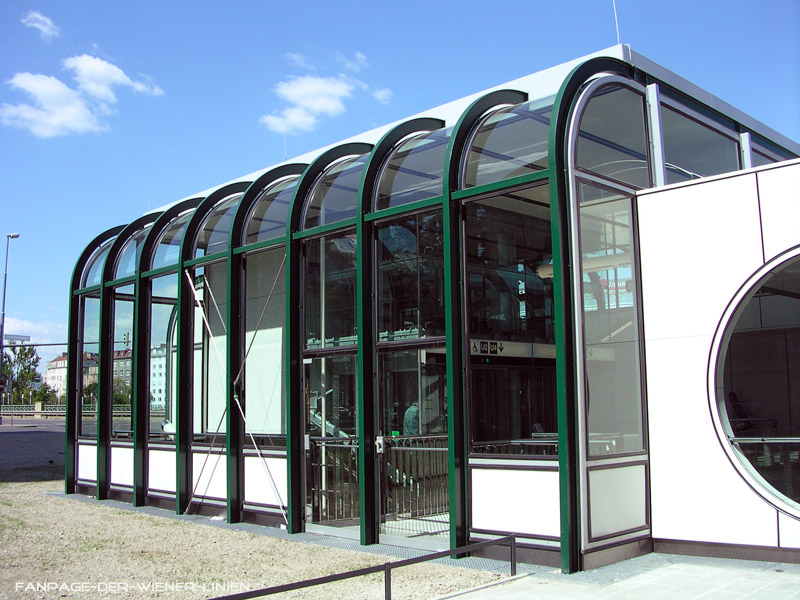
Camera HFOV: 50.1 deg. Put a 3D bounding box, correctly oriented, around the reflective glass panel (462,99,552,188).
[{"bbox_3d":[1.604,-1.804,9.611,1.316,1.387,1.401,6,-10,-44],"label":"reflective glass panel"}]

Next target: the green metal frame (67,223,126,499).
[{"bbox_3d":[-5.833,1.070,16.933,1.502,5.491,0.107,6,-10,-44],"label":"green metal frame"}]

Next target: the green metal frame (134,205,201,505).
[{"bbox_3d":[-3.889,0.793,14.886,1.502,5.491,0.107,6,-10,-44],"label":"green metal frame"}]

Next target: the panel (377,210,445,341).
[{"bbox_3d":[0.215,-0.274,10.021,0.072,1.502,1.373,6,-10,-44],"label":"panel"}]

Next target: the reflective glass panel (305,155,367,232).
[{"bbox_3d":[-0.382,-1.528,11.630,1.316,1.387,1.401,6,-10,-44],"label":"reflective glass panel"}]

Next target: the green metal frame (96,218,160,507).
[{"bbox_3d":[-4.864,0.932,15.907,1.502,5.491,0.107,6,-10,-44],"label":"green metal frame"}]

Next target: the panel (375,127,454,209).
[{"bbox_3d":[0.586,-1.586,9.838,1.258,1.271,1.205,7,-11,-44],"label":"panel"}]

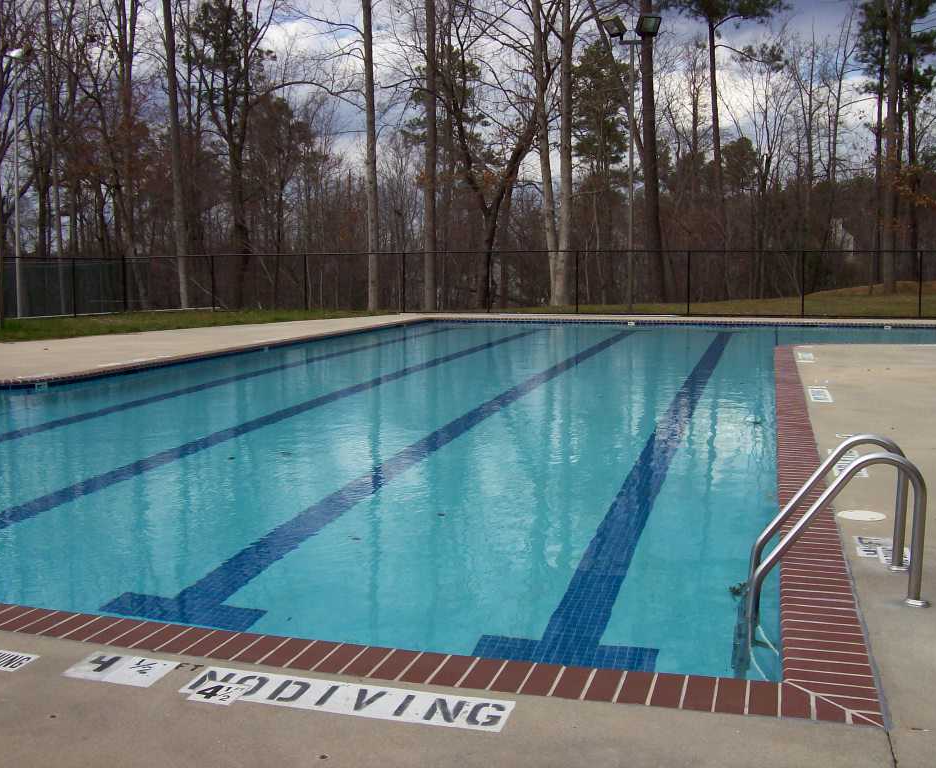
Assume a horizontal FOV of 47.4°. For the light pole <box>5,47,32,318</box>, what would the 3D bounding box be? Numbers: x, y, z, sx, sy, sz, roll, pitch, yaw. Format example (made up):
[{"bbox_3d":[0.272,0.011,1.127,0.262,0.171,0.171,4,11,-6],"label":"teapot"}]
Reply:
[{"bbox_3d":[-13.155,-5.820,31.165,0.600,7.801,0.450,2,7,16],"label":"light pole"}]

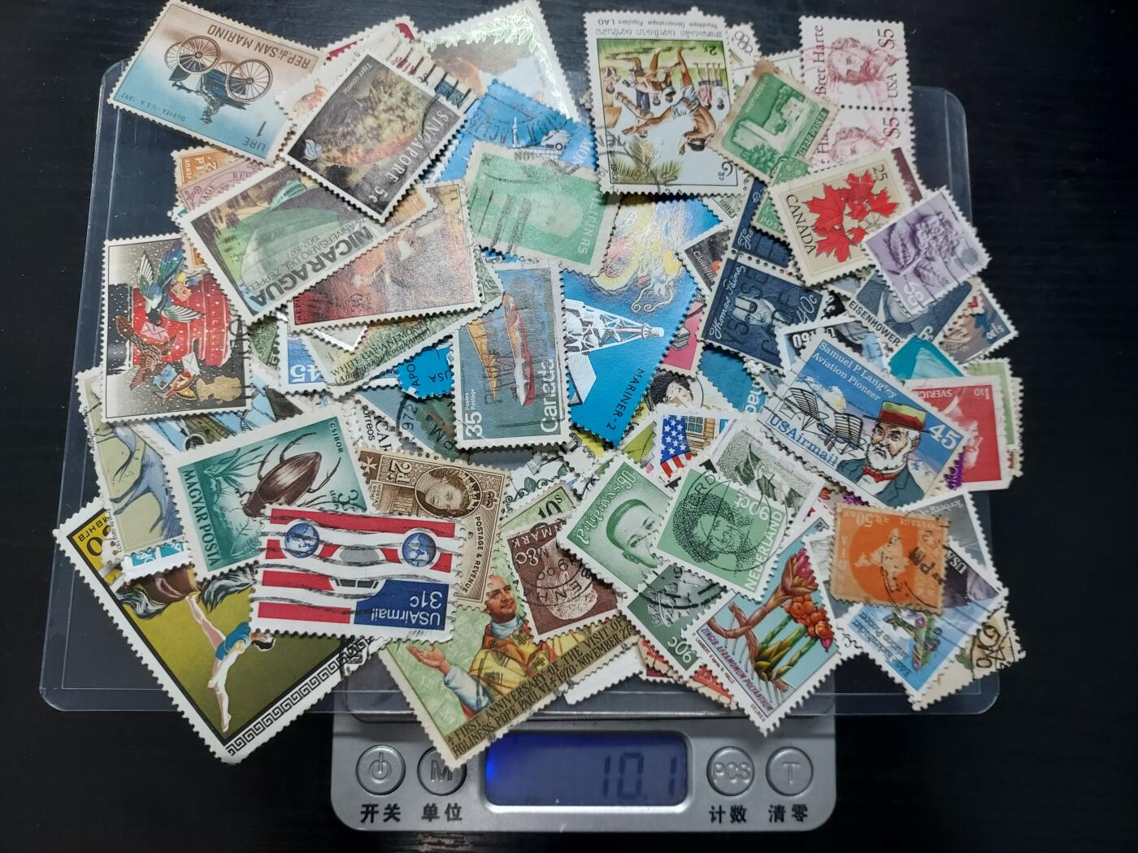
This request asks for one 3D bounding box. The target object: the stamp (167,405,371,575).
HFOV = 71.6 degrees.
[{"bbox_3d":[-0.060,0.013,0.159,0.036,0.001,0.025,-19,83,-5],"label":"stamp"}]

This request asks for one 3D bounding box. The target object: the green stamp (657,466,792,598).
[{"bbox_3d":[0.032,0.022,0.163,0.025,0.001,0.020,24,82,1],"label":"green stamp"}]

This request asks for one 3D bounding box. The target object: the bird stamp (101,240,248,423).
[{"bbox_3d":[-0.084,-0.022,0.169,0.029,0.001,0.040,-5,82,-3],"label":"bird stamp"}]

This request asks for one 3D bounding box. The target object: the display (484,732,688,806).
[{"bbox_3d":[0.004,0.071,0.165,0.042,0.002,0.015,1,82,-2],"label":"display"}]

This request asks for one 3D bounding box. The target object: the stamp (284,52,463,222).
[{"bbox_3d":[-0.043,-0.063,0.172,0.027,0.001,0.031,34,82,2],"label":"stamp"}]

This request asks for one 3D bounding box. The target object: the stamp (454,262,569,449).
[{"bbox_3d":[-0.013,-0.015,0.167,0.024,0.001,0.040,-2,82,-3],"label":"stamp"}]

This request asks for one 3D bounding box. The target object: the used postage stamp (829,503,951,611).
[{"bbox_3d":[0.067,0.028,0.164,0.024,0.001,0.019,8,82,-1],"label":"used postage stamp"}]

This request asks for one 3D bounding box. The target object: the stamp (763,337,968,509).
[{"bbox_3d":[0.062,0.001,0.165,0.039,0.001,0.025,36,82,3],"label":"stamp"}]

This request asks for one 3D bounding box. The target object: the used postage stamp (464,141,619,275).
[{"bbox_3d":[-0.007,-0.047,0.172,0.034,0.001,0.022,13,82,0],"label":"used postage stamp"}]

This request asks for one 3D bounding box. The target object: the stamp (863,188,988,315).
[{"bbox_3d":[0.082,-0.040,0.179,0.024,0.001,0.020,-32,85,-6],"label":"stamp"}]

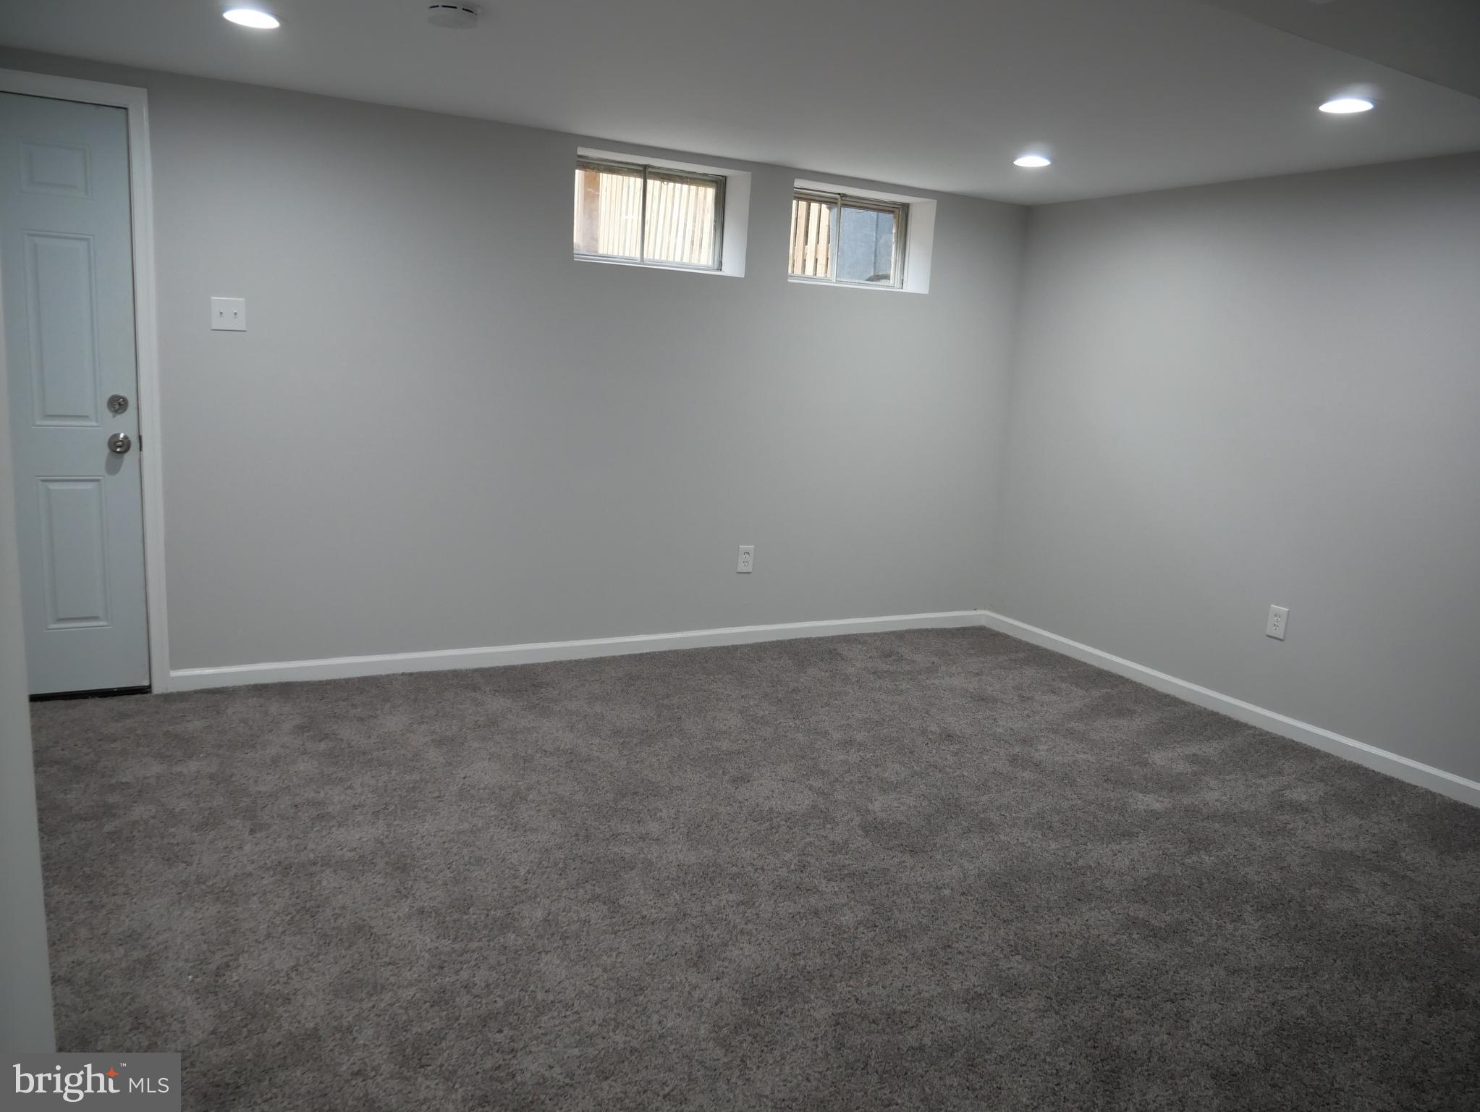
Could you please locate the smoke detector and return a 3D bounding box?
[{"bbox_3d":[-0.744,-1.406,2.663,0.140,0.042,0.140,-2,12,-28],"label":"smoke detector"}]

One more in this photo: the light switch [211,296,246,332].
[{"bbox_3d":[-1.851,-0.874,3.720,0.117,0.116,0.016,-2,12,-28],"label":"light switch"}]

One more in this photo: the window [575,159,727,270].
[{"bbox_3d":[-0.435,-1.542,4.631,0.810,0.430,0.070,-2,12,-28],"label":"window"}]

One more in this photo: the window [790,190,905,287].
[{"bbox_3d":[0.478,-1.574,5.103,0.810,0.430,0.070,-2,12,-28],"label":"window"}]

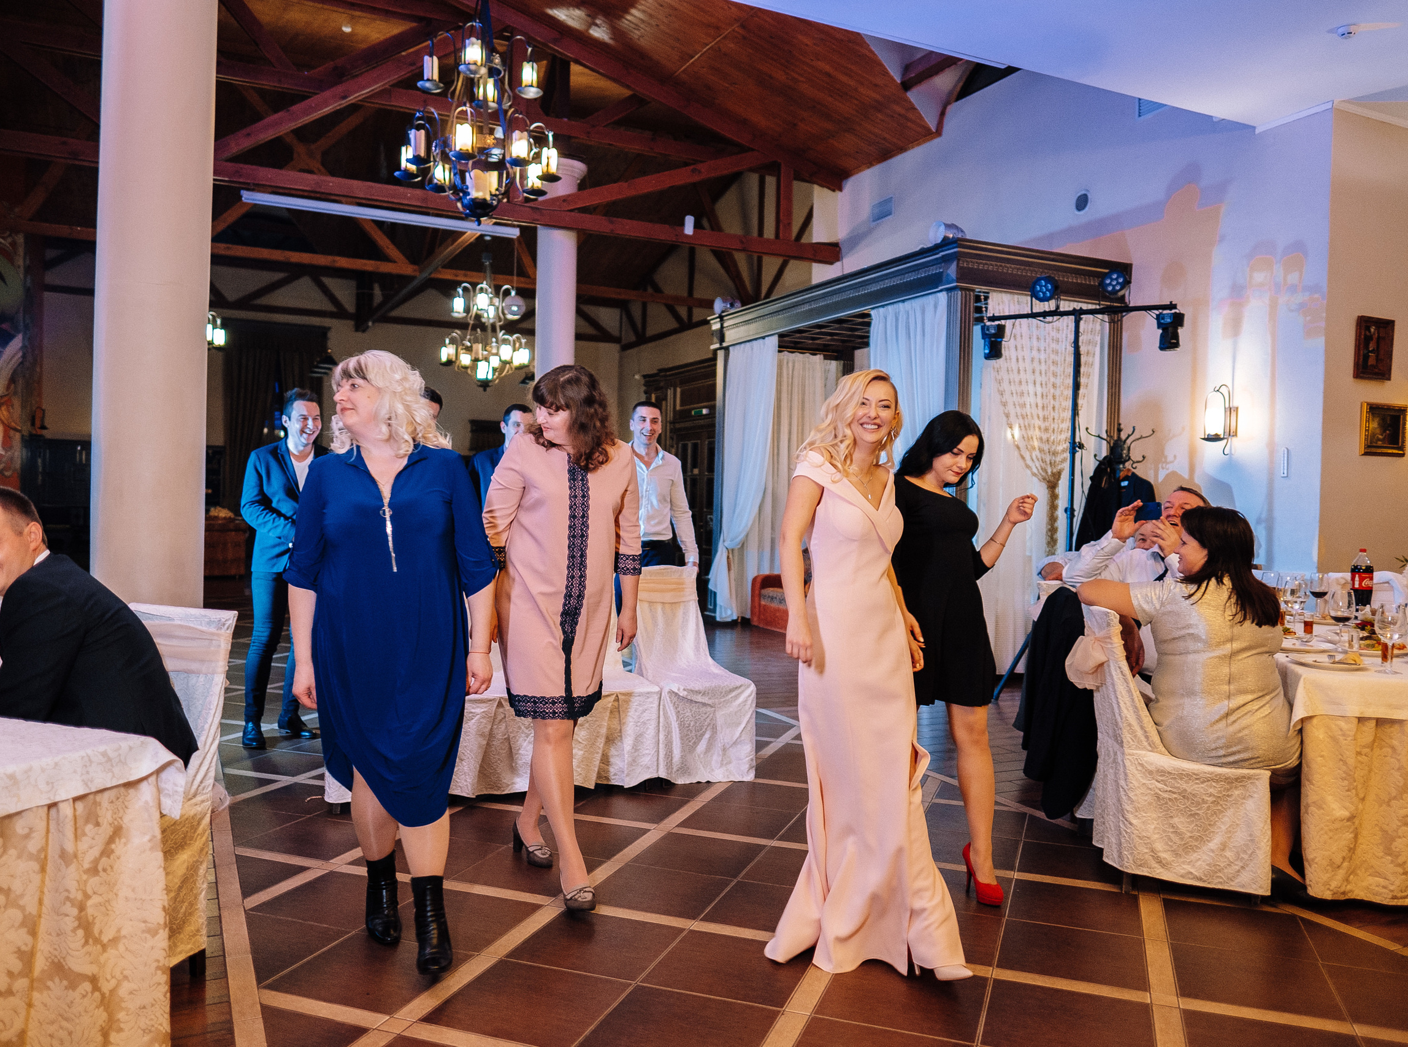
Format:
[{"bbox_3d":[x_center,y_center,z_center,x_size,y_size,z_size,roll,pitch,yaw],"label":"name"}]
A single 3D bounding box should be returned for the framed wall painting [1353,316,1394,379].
[{"bbox_3d":[4.640,-1.206,7.240,0.385,0.440,0.040,1,0,-25],"label":"framed wall painting"}]

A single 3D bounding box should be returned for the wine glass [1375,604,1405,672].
[{"bbox_3d":[2.305,0.384,3.525,0.088,0.235,0.088,2,0,19],"label":"wine glass"}]

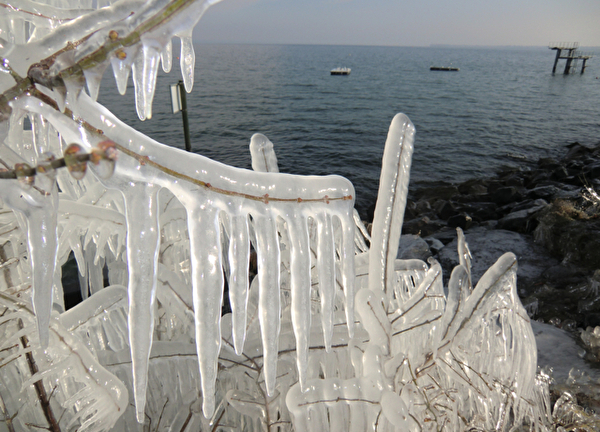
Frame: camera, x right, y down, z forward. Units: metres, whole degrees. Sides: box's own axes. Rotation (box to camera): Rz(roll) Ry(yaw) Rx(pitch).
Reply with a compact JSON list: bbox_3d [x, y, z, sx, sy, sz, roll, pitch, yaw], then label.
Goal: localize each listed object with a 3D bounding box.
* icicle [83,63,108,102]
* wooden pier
[{"bbox_3d":[-0.226,-0.148,0.460,0.025,0.040,0.022,-10,25,-23],"label":"icicle"},{"bbox_3d":[48.327,-28.145,74.376,6.900,5.400,2.600,13,26,29],"label":"wooden pier"}]

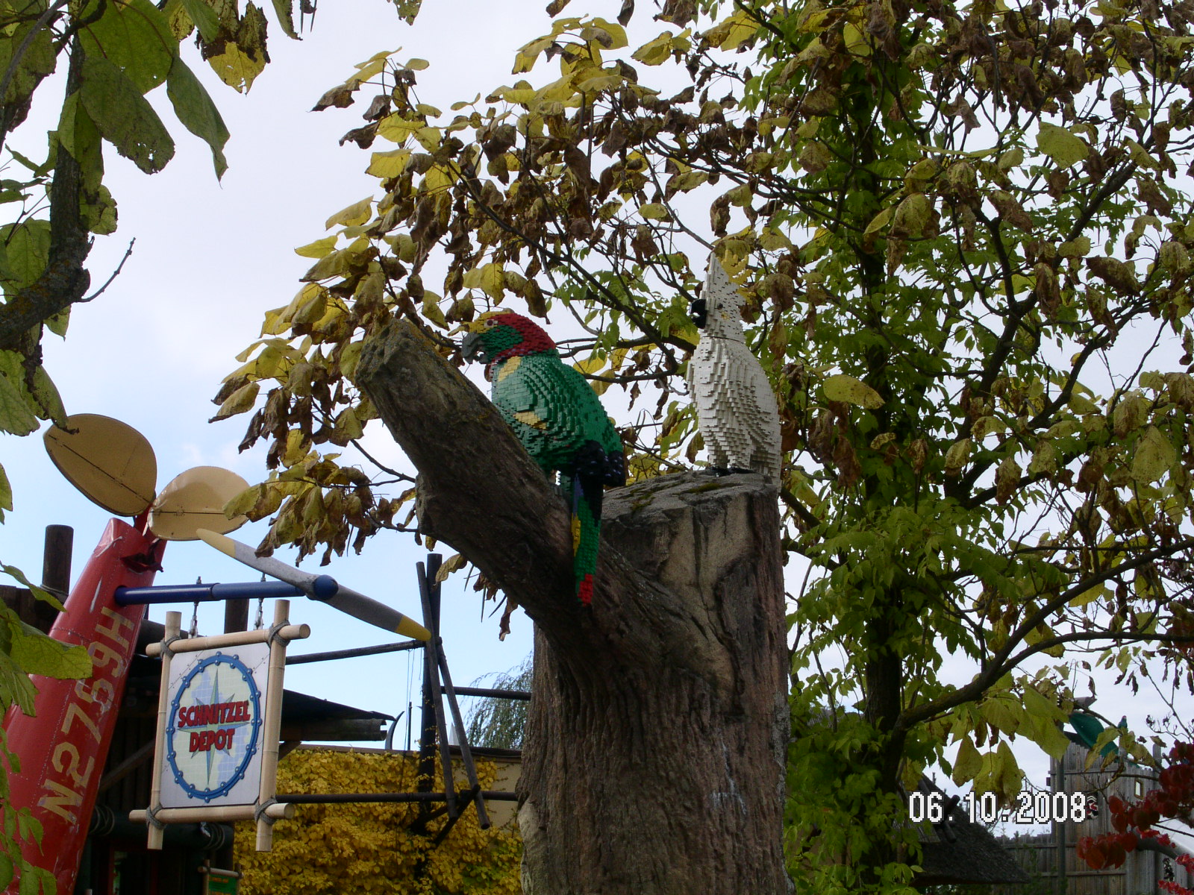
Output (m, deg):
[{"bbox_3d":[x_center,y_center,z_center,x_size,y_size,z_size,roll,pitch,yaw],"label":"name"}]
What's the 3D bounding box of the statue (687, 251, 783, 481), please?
[{"bbox_3d":[0.285,-0.150,4.720,0.235,0.460,0.155,12,-16,-41],"label":"statue"}]

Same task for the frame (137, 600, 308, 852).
[{"bbox_3d":[-2.218,1.639,13.600,1.390,1.434,0.160,-9,-16,40],"label":"frame"}]

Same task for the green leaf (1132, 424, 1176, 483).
[{"bbox_3d":[1.639,0.019,6.800,0.135,0.165,0.050,1,-12,0],"label":"green leaf"}]

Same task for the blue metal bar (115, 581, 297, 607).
[{"bbox_3d":[-2.348,0.870,13.895,1.753,0.105,0.105,-5,-13,41],"label":"blue metal bar"}]

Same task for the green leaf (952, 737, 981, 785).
[{"bbox_3d":[1.024,0.867,6.400,0.085,0.135,0.050,1,-12,0],"label":"green leaf"}]

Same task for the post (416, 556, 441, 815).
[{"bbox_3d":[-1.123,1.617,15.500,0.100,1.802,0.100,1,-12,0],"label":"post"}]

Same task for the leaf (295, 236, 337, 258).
[{"bbox_3d":[-0.826,-0.591,6.800,0.122,0.055,0.090,1,-12,0],"label":"leaf"}]

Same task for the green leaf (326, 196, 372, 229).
[{"bbox_3d":[-0.730,-0.692,6.800,0.140,0.080,0.080,1,-12,0],"label":"green leaf"}]

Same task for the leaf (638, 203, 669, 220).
[{"bbox_3d":[0.166,-0.696,6.800,0.095,0.055,0.090,1,-12,0],"label":"leaf"}]

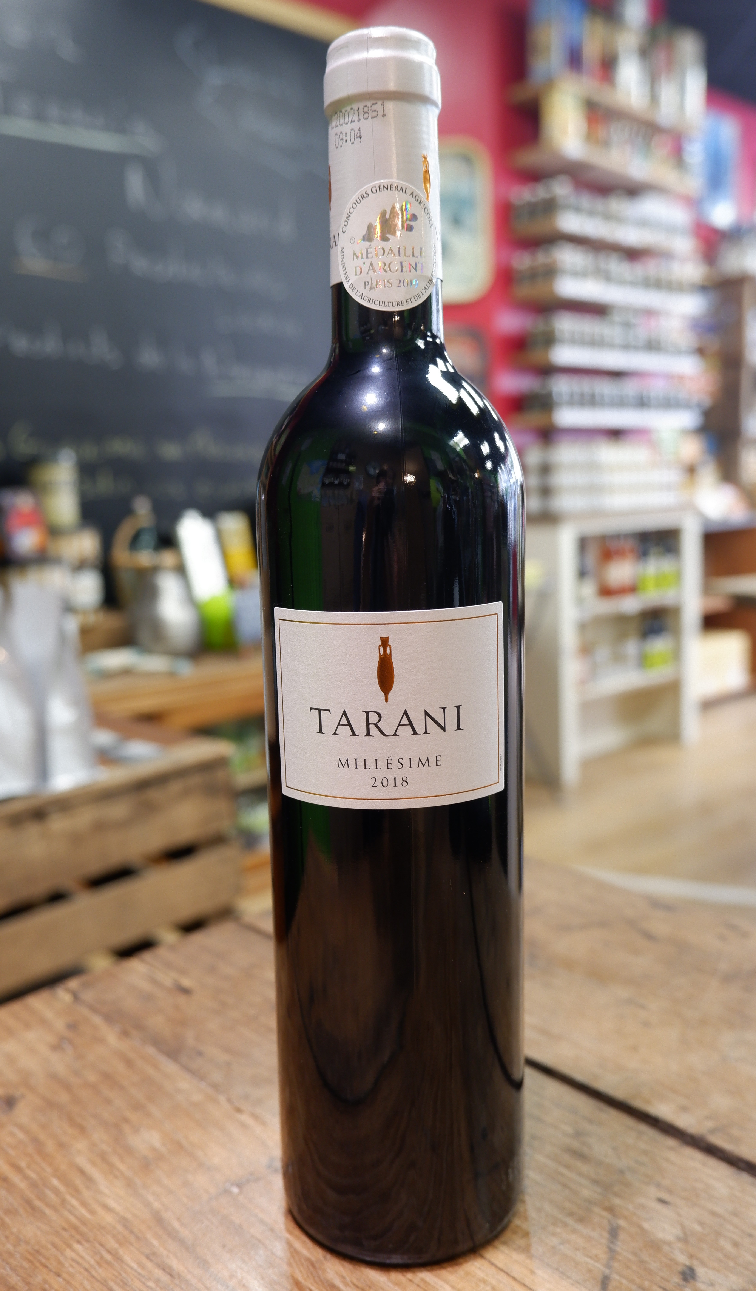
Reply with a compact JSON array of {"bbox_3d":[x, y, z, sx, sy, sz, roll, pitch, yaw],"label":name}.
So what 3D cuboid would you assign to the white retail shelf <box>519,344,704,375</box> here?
[{"bbox_3d":[0.767,-0.918,3.383,0.777,0.056,0.150,-10,13,-40],"label":"white retail shelf"}]

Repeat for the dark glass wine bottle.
[{"bbox_3d":[0.004,0.007,0.295,0.073,0.324,0.073,-1,10,3],"label":"dark glass wine bottle"}]

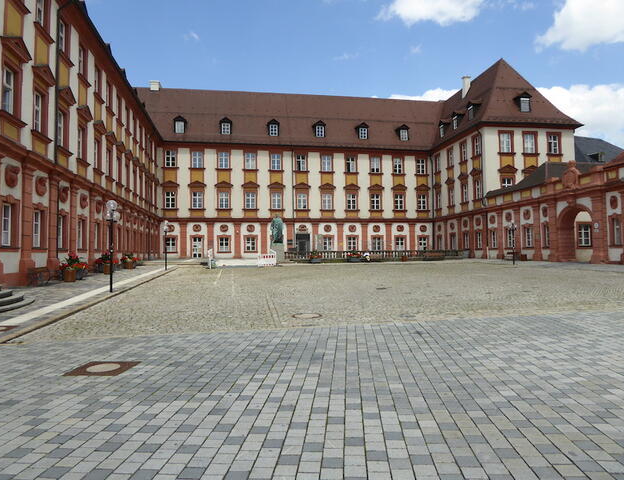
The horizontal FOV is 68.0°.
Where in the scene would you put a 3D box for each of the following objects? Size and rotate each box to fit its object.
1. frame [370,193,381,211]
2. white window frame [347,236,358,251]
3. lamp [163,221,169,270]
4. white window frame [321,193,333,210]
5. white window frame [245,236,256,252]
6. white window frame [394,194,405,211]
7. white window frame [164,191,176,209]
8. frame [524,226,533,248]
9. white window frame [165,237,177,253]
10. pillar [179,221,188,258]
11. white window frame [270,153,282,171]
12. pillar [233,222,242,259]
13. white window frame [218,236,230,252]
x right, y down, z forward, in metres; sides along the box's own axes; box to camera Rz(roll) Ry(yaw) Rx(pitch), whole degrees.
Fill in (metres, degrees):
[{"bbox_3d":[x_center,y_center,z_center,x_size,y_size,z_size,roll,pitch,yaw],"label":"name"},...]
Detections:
[{"bbox_3d":[7.849,-4.626,56.643,1.193,1.875,0.150,0,-2,-10],"label":"frame"},{"bbox_3d":[4.964,0.521,55.964,1.202,1.712,0.150,0,-2,-10],"label":"white window frame"},{"bbox_3d":[-9.789,0.371,31.087,0.420,3.340,0.500,0,-2,-17],"label":"lamp"},{"bbox_3d":[1.973,-4.869,59.222,1.340,2.030,0.200,0,-2,-10],"label":"white window frame"},{"bbox_3d":[-7.480,0.597,56.932,1.240,1.680,0.170,0,-2,-10],"label":"white window frame"},{"bbox_3d":[11.571,-4.987,60.983,1.340,2.030,0.200,0,-2,-10],"label":"white window frame"},{"bbox_3d":[-17.152,-4.821,56.266,1.250,2.060,0.180,0,-2,-10],"label":"white window frame"},{"bbox_3d":[19.498,-0.224,41.397,0.180,1.780,1.100,0,-2,-10],"label":"frame"},{"bbox_3d":[-16.213,0.564,53.263,1.222,1.706,0.150,0,-2,-10],"label":"white window frame"},{"bbox_3d":[-14.754,0.009,53.237,0.981,4.172,0.400,0,-2,-10],"label":"pillar"},{"bbox_3d":[-4.193,-9.215,54.674,1.261,1.950,0.150,0,-2,-10],"label":"white window frame"},{"bbox_3d":[-9.199,0.086,57.069,0.920,4.500,0.300,0,-2,-10],"label":"pillar"},{"bbox_3d":[-10.633,0.601,56.388,1.240,1.680,0.170,0,-2,-10],"label":"white window frame"}]

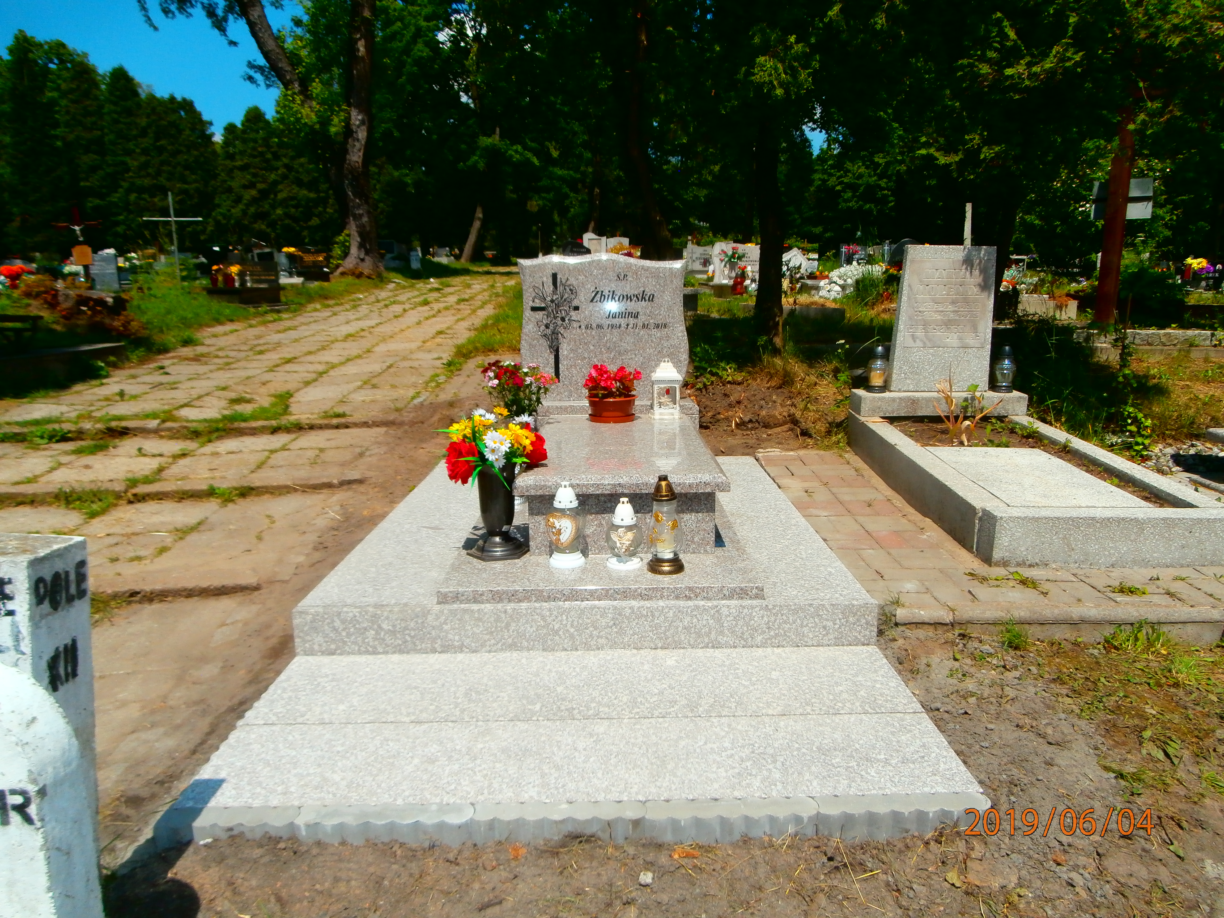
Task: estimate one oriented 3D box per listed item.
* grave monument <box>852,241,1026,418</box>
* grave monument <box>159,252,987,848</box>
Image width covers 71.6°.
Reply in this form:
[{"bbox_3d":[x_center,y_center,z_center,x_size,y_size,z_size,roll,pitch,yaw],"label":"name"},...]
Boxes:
[{"bbox_3d":[1.729,-0.675,4.463,0.851,0.868,0.247,0,11,3],"label":"grave monument"},{"bbox_3d":[-0.078,-0.135,2.877,1.619,1.195,2.821,-1,11,0],"label":"grave monument"}]

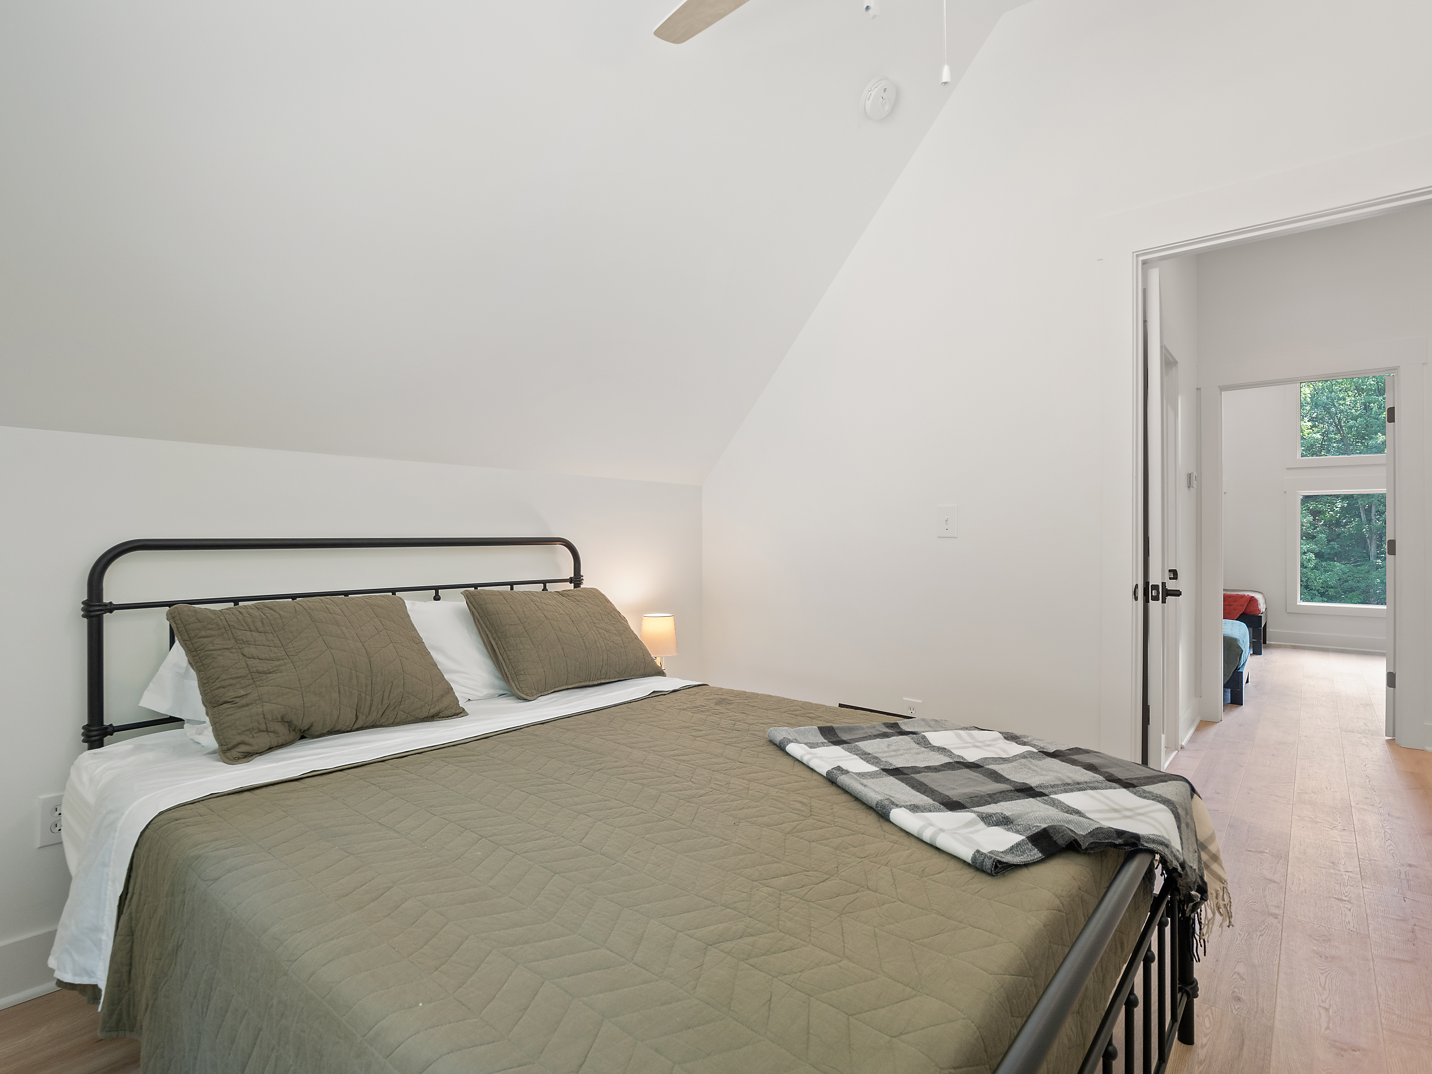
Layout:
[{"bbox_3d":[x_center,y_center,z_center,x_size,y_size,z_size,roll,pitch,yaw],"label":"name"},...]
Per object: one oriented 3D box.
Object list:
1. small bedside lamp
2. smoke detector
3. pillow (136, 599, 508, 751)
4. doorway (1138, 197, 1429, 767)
[{"bbox_3d":[-0.255,0.500,2.934,0.165,0.310,0.165,0,0,0],"label":"small bedside lamp"},{"bbox_3d":[0.616,-1.619,2.456,0.135,0.135,0.045,0,40,-48],"label":"smoke detector"},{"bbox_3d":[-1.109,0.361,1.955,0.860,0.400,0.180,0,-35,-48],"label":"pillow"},{"bbox_3d":[1.812,0.098,2.083,0.800,2.075,0.130,0,0,37],"label":"doorway"}]

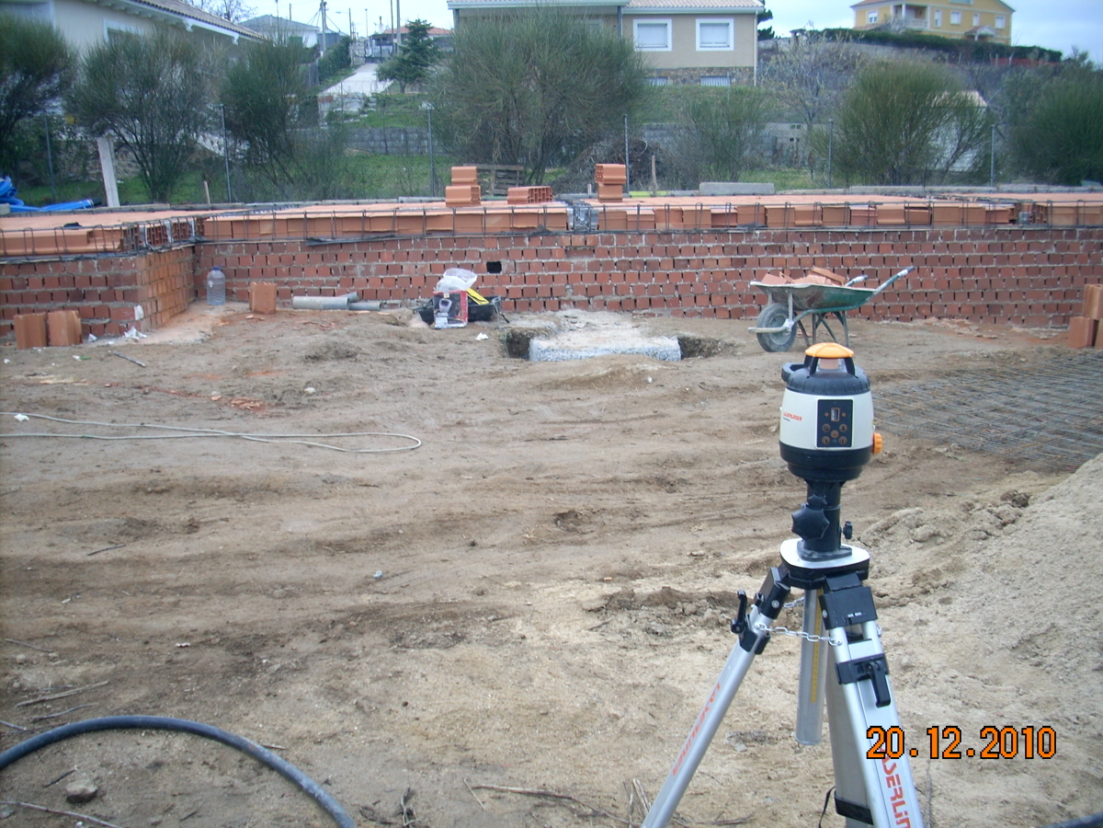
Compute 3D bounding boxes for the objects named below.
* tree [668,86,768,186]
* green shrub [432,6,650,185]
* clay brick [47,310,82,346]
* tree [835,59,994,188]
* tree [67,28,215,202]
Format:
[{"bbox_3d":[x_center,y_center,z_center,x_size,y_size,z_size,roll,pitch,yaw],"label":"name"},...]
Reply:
[{"bbox_3d":[2.806,-4.640,19.832,1.715,1.658,1.550,0,12,8],"label":"tree"},{"bbox_3d":[-0.168,-5.013,18.718,3.496,2.782,3.100,-1,12,0],"label":"green shrub"},{"bbox_3d":[-3.587,-0.632,8.672,0.215,0.250,0.160,-7,13,-26],"label":"clay brick"},{"bbox_3d":[5.904,-4.735,19.292,2.615,2.048,2.400,2,12,17],"label":"tree"},{"bbox_3d":[-6.348,-4.602,18.236,2.337,2.609,2.200,-5,12,-18],"label":"tree"}]

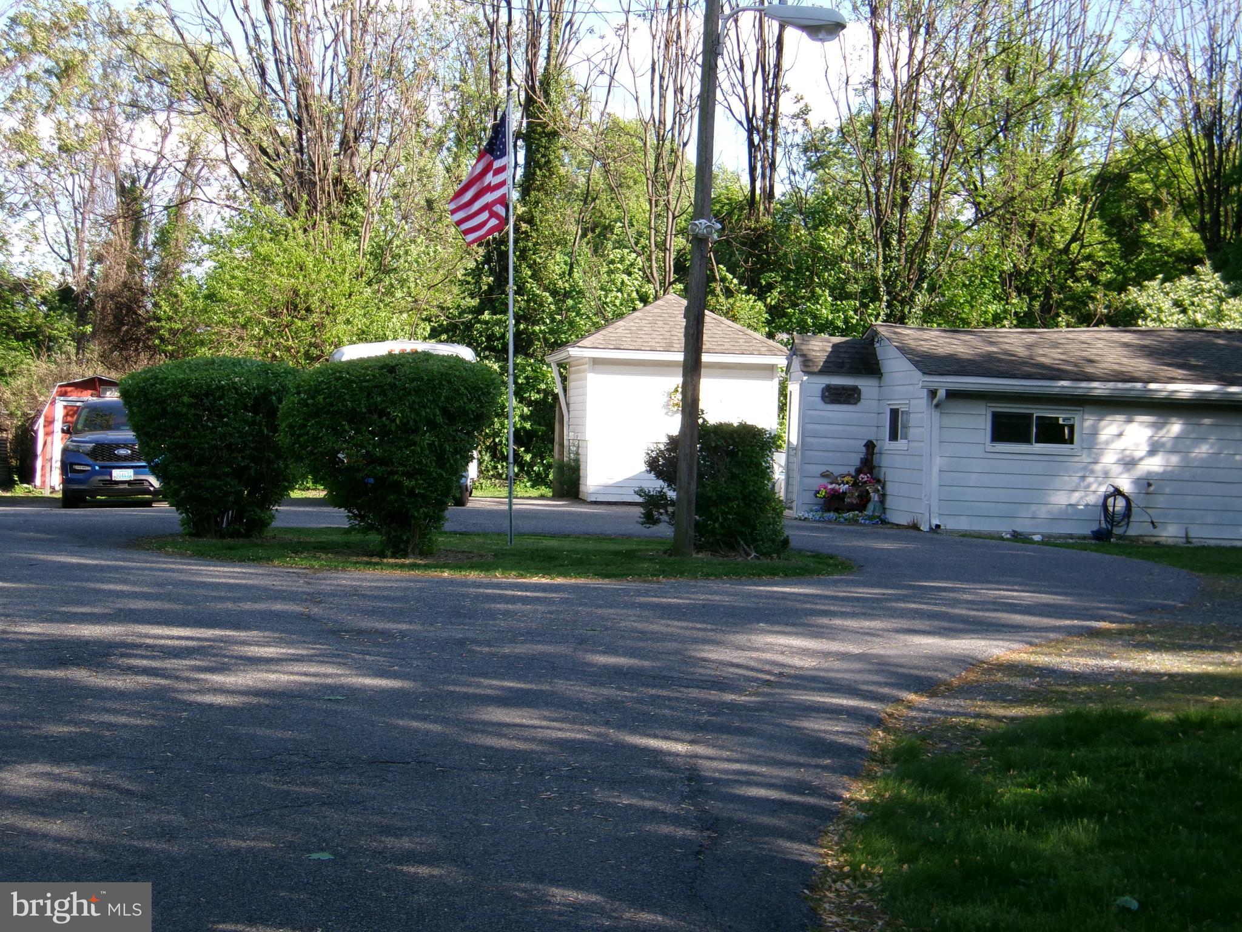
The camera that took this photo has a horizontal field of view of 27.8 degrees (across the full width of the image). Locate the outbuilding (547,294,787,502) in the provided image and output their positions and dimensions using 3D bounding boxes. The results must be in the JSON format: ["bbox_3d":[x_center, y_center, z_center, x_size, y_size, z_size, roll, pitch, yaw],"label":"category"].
[{"bbox_3d":[0.841,-1.239,46.800,3.900,3.800,3.900,2,1,-6],"label":"outbuilding"}]

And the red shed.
[{"bbox_3d":[-10.918,-0.701,52.739,2.450,2.330,2.900,2,1,-7],"label":"red shed"}]

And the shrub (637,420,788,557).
[{"bbox_3d":[1.146,0.273,31.400,1.880,1.700,1.700,2,1,2],"label":"shrub"}]

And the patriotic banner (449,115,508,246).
[{"bbox_3d":[-1.822,-3.664,32.200,0.780,1.680,0.350,2,1,-6],"label":"patriotic banner"}]

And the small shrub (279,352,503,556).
[{"bbox_3d":[-2.641,-0.140,28.900,2.550,2.360,2.350,2,1,-5],"label":"small shrub"}]

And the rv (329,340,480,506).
[{"bbox_3d":[-3.858,-0.768,45.700,2.450,2.850,6.600,2,1,-3],"label":"rv"}]

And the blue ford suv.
[{"bbox_3d":[-8.365,-0.235,42.000,2.080,1.780,5.050,2,1,-12],"label":"blue ford suv"}]

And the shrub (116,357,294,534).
[{"bbox_3d":[-5.272,-0.256,32.300,2.360,2.300,2.250,2,1,-9],"label":"shrub"}]

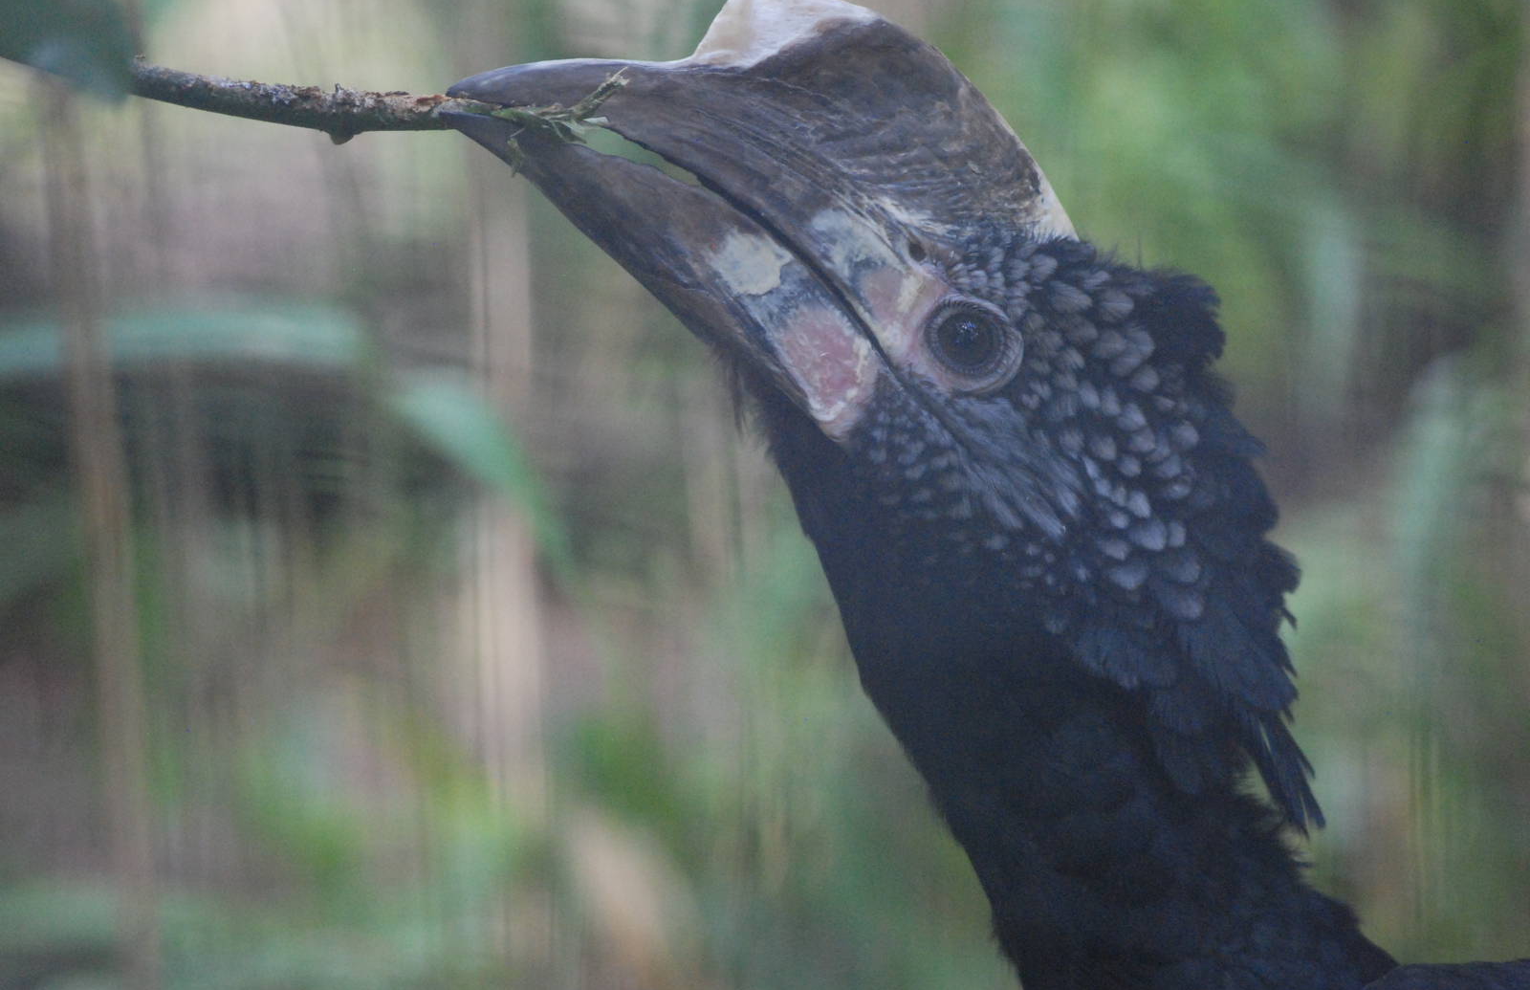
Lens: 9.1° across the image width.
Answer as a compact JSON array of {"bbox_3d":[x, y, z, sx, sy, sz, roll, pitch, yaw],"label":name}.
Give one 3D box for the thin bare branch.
[{"bbox_3d":[-0.122,-0.106,2.600,0.105,0.016,0.012,5,0,0],"label":"thin bare branch"}]

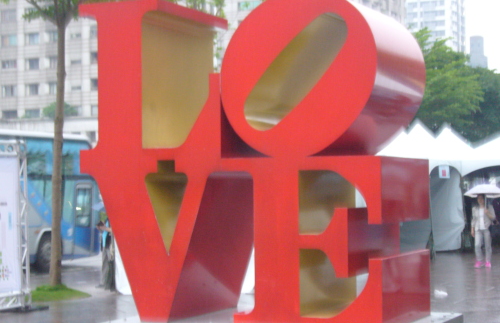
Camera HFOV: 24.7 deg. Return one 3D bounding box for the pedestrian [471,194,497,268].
[{"bbox_3d":[4.997,1.486,24.400,0.530,1.600,0.360,0,-1,16],"label":"pedestrian"}]

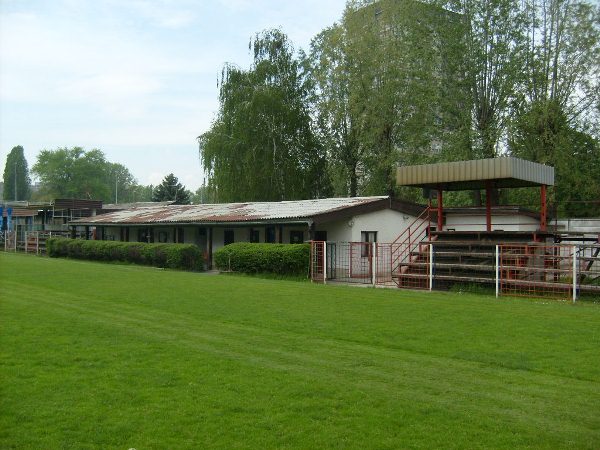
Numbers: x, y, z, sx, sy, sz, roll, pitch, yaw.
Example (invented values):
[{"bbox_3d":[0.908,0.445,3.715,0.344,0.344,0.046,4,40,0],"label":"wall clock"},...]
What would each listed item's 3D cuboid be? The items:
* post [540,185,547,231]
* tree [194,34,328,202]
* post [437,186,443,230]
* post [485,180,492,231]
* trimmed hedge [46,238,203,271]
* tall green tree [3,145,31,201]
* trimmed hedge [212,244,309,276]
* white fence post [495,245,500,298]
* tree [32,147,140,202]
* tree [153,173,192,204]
[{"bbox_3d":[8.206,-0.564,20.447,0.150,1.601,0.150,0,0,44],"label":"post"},{"bbox_3d":[-2.692,-6.261,46.000,10.008,16.821,9.508,0,0,0],"label":"tree"},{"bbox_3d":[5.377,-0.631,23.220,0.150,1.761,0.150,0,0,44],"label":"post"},{"bbox_3d":[6.787,-0.648,21.844,0.150,1.836,0.150,0,0,44],"label":"post"},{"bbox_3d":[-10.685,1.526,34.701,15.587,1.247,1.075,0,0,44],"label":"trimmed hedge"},{"bbox_3d":[-52.336,-6.217,112.000,5.169,16.734,5.169,0,0,0],"label":"tall green tree"},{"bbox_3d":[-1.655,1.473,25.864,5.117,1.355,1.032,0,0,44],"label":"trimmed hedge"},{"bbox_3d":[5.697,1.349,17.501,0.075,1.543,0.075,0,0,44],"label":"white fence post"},{"bbox_3d":[-32.375,-4.801,92.000,16.377,13.902,14.739,0,0,0],"label":"tree"},{"bbox_3d":[-15.885,-2.108,75.000,5.167,8.516,5.167,0,0,0],"label":"tree"}]

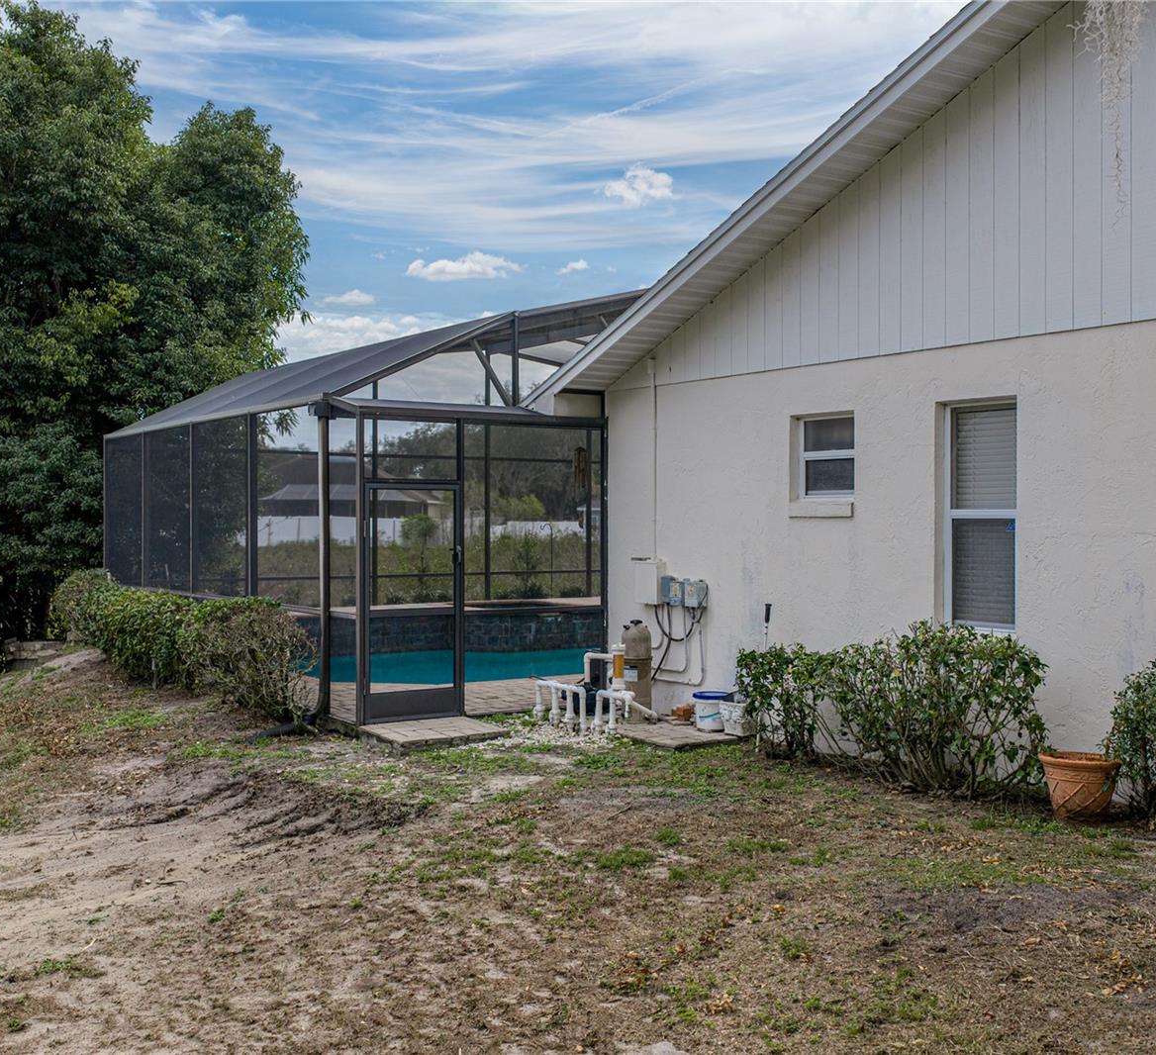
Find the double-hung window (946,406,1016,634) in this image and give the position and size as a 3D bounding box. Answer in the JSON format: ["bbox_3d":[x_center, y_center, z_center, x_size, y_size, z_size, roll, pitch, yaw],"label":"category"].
[{"bbox_3d":[2.940,-0.080,8.877,0.100,1.645,0.665,-1,1,-37],"label":"double-hung window"}]

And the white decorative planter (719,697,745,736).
[{"bbox_3d":[1.378,1.609,10.398,0.280,0.280,0.280,0,0,-38],"label":"white decorative planter"}]

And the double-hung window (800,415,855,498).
[{"bbox_3d":[2.067,-0.567,10.049,0.100,0.670,0.660,-1,1,-37],"label":"double-hung window"}]

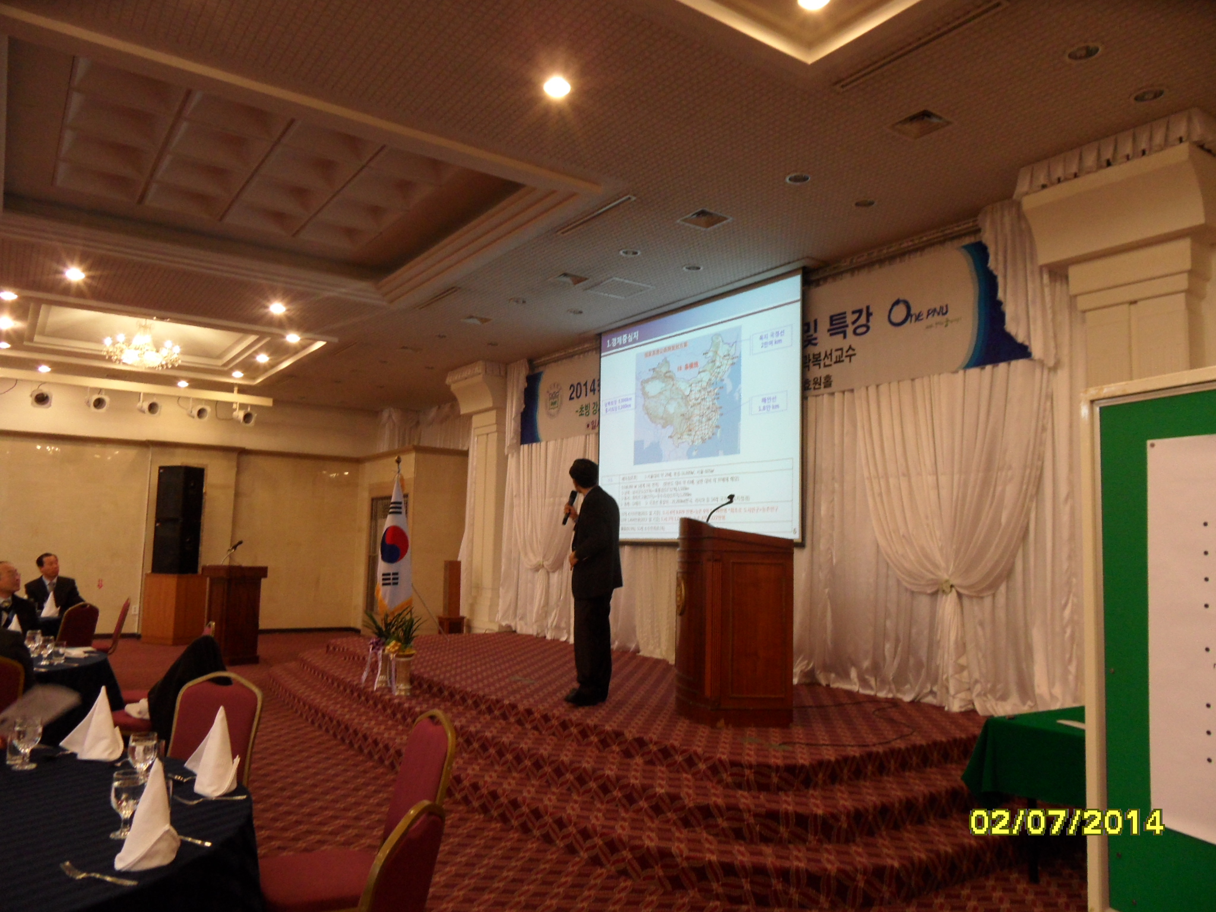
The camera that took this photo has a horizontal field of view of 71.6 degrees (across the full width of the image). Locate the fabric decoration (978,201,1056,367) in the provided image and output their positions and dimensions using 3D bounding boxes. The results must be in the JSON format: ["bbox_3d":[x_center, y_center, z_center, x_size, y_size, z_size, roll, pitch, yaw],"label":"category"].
[{"bbox_3d":[2.613,-1.080,5.413,0.180,1.110,0.433,5,-7,-36],"label":"fabric decoration"}]

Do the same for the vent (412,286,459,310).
[{"bbox_3d":[-1.695,-1.557,8.318,0.075,0.040,1.020,5,-6,-34],"label":"vent"}]

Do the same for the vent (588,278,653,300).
[{"bbox_3d":[0.088,-1.505,7.648,0.460,0.030,0.460,5,-7,-35],"label":"vent"}]

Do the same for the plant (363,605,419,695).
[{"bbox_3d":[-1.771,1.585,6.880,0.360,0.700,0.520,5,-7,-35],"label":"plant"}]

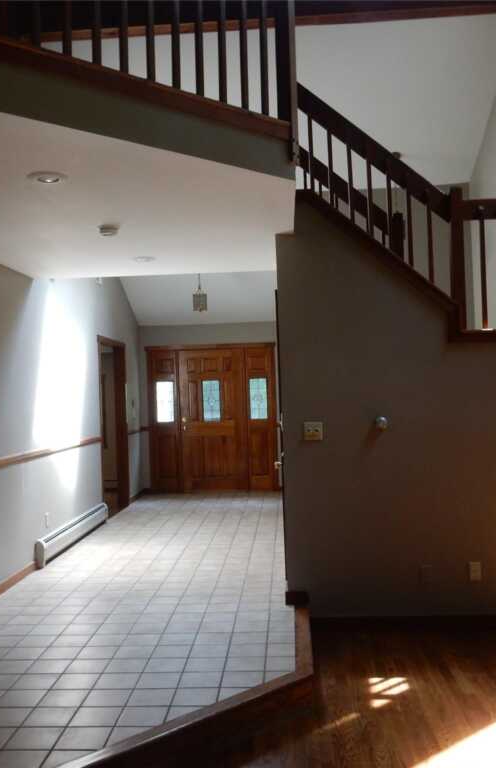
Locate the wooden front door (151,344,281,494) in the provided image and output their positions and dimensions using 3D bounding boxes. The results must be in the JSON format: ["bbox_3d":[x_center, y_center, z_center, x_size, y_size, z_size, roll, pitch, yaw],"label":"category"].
[{"bbox_3d":[-0.514,0.496,10.575,1.872,2.099,0.140,-2,-1,3],"label":"wooden front door"}]

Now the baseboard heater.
[{"bbox_3d":[-1.669,1.434,7.263,0.070,0.209,2.296,-2,-1,3],"label":"baseboard heater"}]

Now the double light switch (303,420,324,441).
[{"bbox_3d":[0.430,0.309,4.856,0.118,0.118,0.012,-2,-1,3],"label":"double light switch"}]

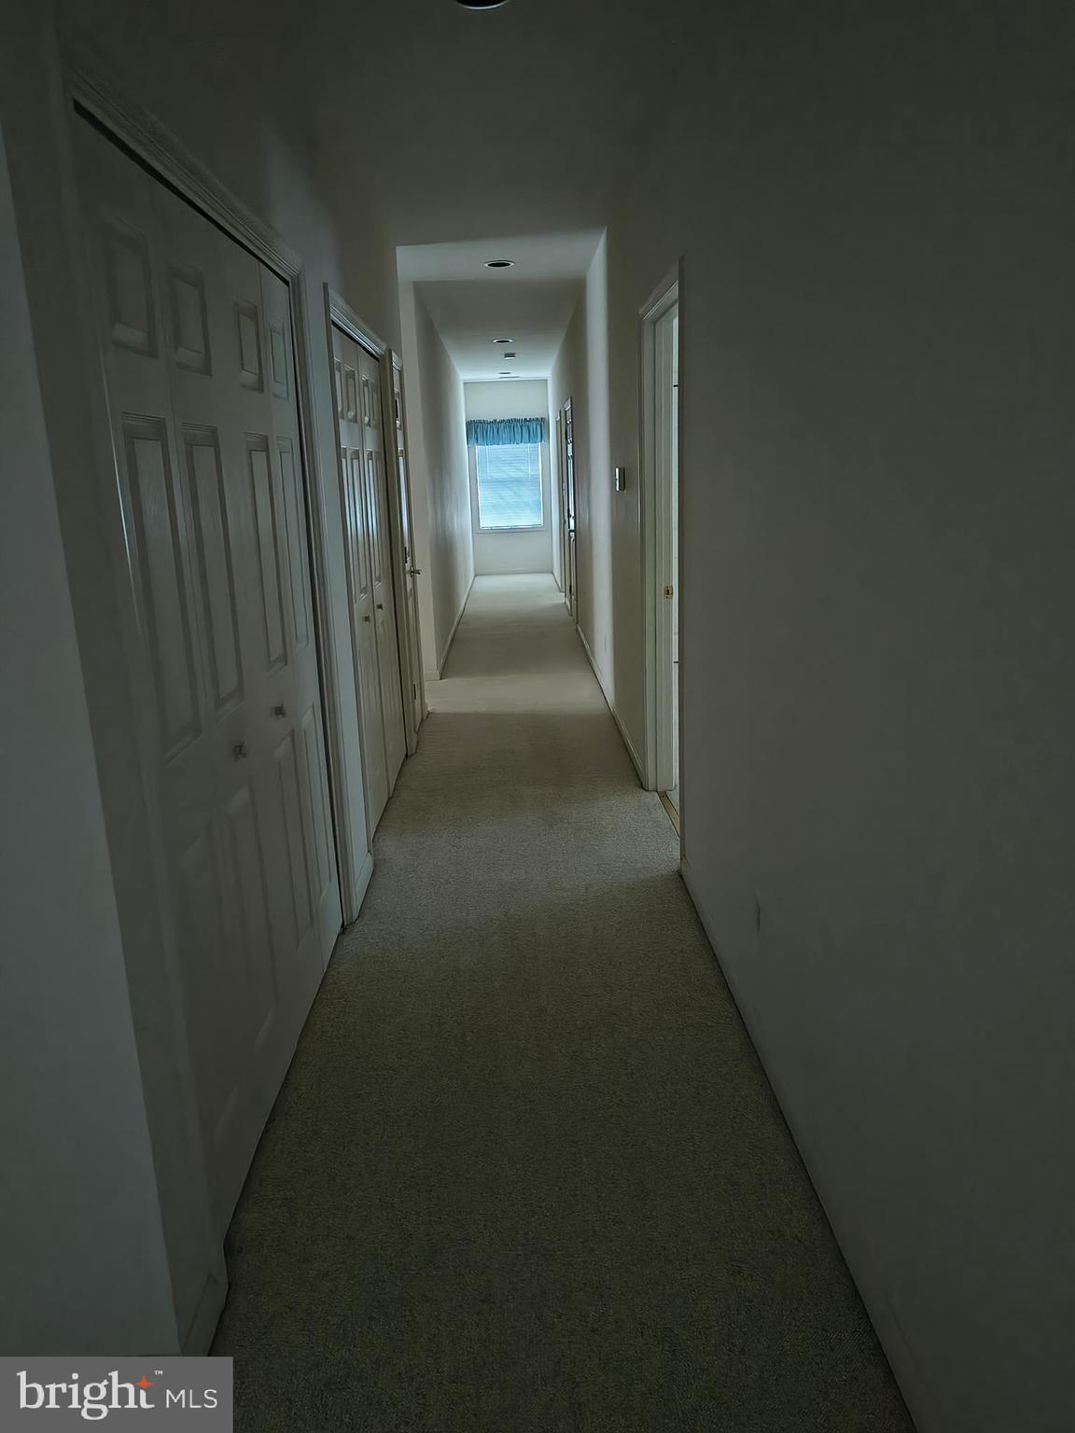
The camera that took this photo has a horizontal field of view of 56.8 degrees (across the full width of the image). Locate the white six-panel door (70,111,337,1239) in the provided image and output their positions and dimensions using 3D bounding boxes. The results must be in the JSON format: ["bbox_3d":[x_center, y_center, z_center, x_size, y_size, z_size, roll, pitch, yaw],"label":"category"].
[{"bbox_3d":[-0.691,-0.090,2.389,0.045,2.010,1.494,-2,14,-1],"label":"white six-panel door"}]

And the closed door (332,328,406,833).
[{"bbox_3d":[-0.753,-0.593,4.445,0.045,2.013,1.480,-2,14,-1],"label":"closed door"}]

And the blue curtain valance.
[{"bbox_3d":[-0.438,-4.155,14.486,1.143,0.366,0.110,-2,14,-1],"label":"blue curtain valance"}]

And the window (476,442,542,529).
[{"bbox_3d":[-0.405,-3.502,14.713,0.960,1.428,0.100,-2,14,-1],"label":"window"}]

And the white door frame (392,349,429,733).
[{"bbox_3d":[-0.772,-0.947,5.670,0.110,2.124,0.659,-2,14,-1],"label":"white door frame"}]

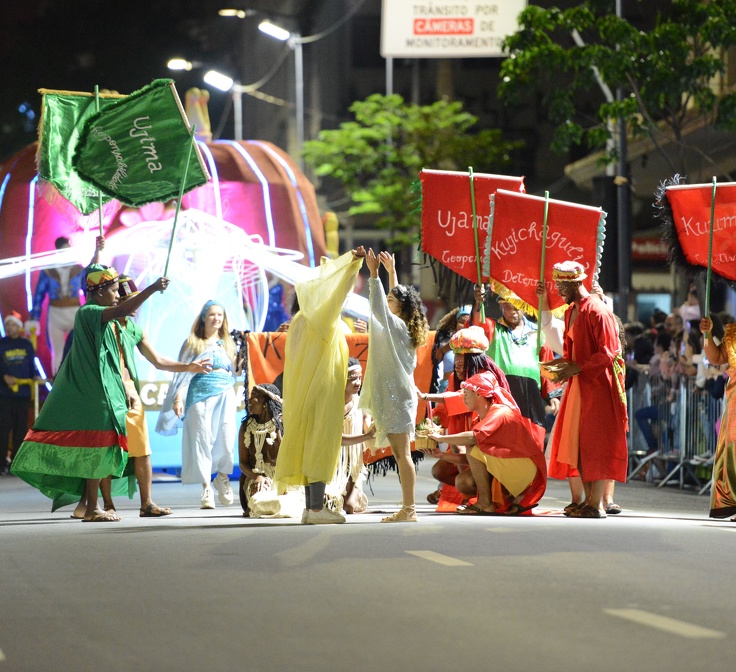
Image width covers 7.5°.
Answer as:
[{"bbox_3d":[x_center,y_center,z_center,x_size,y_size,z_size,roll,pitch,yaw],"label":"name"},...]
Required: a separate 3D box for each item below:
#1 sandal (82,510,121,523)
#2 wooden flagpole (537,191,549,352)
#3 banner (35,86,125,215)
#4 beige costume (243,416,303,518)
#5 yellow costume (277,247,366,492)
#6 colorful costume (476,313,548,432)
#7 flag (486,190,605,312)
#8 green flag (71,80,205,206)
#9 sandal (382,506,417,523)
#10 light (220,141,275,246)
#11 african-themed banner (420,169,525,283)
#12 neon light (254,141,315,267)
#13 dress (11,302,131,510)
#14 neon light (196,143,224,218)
[{"bbox_3d":[-1.875,1.270,39.400,0.265,0.085,0.100,0,-1,14],"label":"sandal"},{"bbox_3d":[1.280,-0.465,41.000,0.027,1.200,0.027,3,0,0],"label":"wooden flagpole"},{"bbox_3d":[-2.030,-1.334,40.600,0.740,0.910,0.090,2,0,0],"label":"banner"},{"bbox_3d":[-0.691,0.951,40.500,0.440,0.740,0.480,0,0,23],"label":"beige costume"},{"bbox_3d":[-0.339,0.234,39.100,0.600,1.650,0.600,0,0,-3],"label":"yellow costume"},{"bbox_3d":[1.146,0.359,43.200,0.620,1.080,0.380,0,0,0],"label":"colorful costume"},{"bbox_3d":[1.300,-0.626,41.000,0.840,0.870,0.070,5,-1,-3],"label":"flag"},{"bbox_3d":[-1.582,-1.344,39.100,0.860,0.780,0.100,-20,0,0],"label":"green flag"},{"bbox_3d":[0.219,1.240,38.900,0.238,0.110,0.095,0,-1,-9],"label":"sandal"},{"bbox_3d":[-1.324,-1.552,61.000,0.580,1.150,0.350,0,-1,0],"label":"light"},{"bbox_3d":[0.797,-0.820,42.300,0.800,0.870,0.070,1,-1,-3],"label":"african-themed banner"},{"bbox_3d":[-0.917,-1.455,61.500,0.640,1.370,0.350,0,-1,0],"label":"neon light"},{"bbox_3d":[-2.083,0.494,39.200,0.830,1.455,0.620,0,-1,10],"label":"dress"},{"bbox_3d":[-1.670,-1.623,59.000,0.270,0.800,0.200,0,0,-6],"label":"neon light"}]

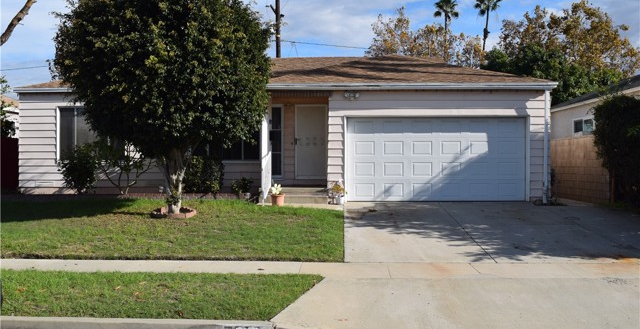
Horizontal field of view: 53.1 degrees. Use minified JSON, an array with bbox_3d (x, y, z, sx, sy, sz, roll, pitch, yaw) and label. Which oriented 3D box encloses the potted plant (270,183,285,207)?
[{"bbox_3d":[-1.020,0.745,15.550,0.350,0.550,0.350,0,0,3],"label":"potted plant"}]

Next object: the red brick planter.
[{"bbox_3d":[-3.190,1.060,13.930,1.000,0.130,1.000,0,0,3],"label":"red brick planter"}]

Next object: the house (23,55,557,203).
[{"bbox_3d":[-1.150,-1.200,21.050,14.500,4.300,10.000,0,0,3],"label":"house"}]

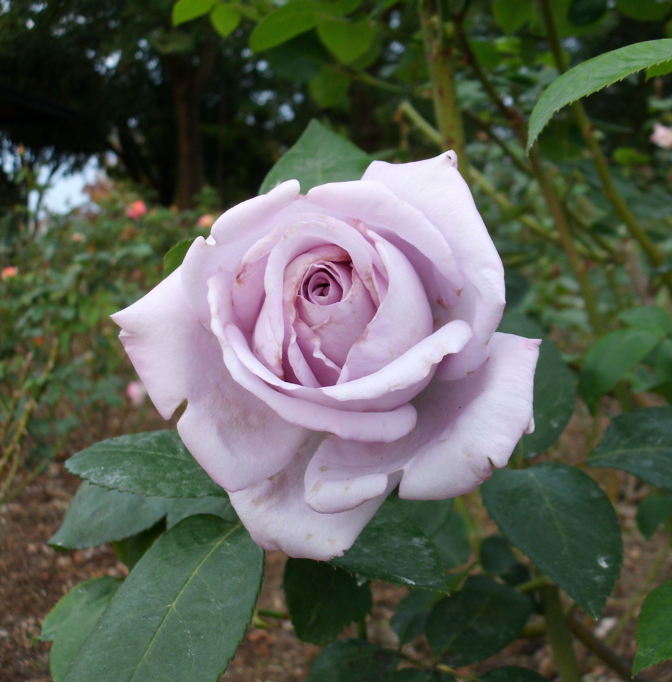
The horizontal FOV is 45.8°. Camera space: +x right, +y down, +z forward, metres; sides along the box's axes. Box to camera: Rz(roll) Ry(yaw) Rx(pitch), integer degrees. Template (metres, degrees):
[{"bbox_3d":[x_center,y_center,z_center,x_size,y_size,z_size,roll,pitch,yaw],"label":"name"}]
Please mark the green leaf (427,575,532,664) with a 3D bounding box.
[{"bbox_3d":[0.065,0.127,0.360,0.049,0.008,0.035,-26,44,-20],"label":"green leaf"}]

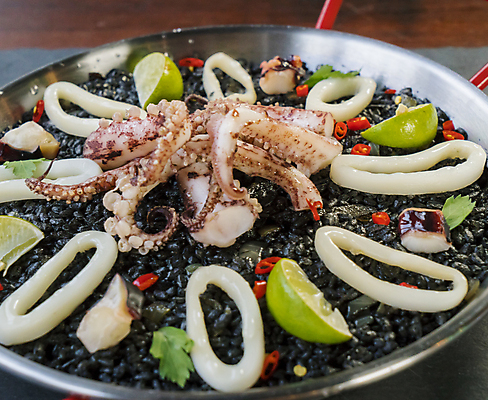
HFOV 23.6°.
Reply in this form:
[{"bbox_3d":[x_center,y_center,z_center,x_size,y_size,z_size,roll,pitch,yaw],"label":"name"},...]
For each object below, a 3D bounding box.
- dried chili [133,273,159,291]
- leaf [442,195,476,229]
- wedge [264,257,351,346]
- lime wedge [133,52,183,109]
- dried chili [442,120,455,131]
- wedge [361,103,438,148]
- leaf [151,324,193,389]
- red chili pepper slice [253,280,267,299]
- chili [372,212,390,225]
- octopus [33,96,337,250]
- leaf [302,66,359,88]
[{"bbox_3d":[-0.050,0.041,0.593,0.013,0.007,0.008,-23,41,-23],"label":"dried chili"},{"bbox_3d":[0.113,0.006,0.616,0.019,0.007,0.025,14,40,23],"label":"leaf"},{"bbox_3d":[0.031,0.047,0.553,0.026,0.029,0.049,-28,42,-28],"label":"wedge"},{"bbox_3d":[-0.053,-0.075,0.728,0.029,0.030,0.047,-10,37,-8],"label":"lime wedge"},{"bbox_3d":[0.121,-0.044,0.691,0.007,0.005,0.006,-4,37,0],"label":"dried chili"},{"bbox_3d":[0.091,-0.046,0.678,0.051,0.027,0.026,-20,39,-20],"label":"wedge"},{"bbox_3d":[-0.033,0.073,0.544,0.021,0.008,0.031,-12,37,-9],"label":"leaf"},{"bbox_3d":[0.008,0.045,0.583,0.008,0.007,0.009,-4,37,0],"label":"red chili pepper slice"},{"bbox_3d":[0.073,0.010,0.624,0.009,0.006,0.007,-4,37,0],"label":"chili"},{"bbox_3d":[-0.035,-0.017,0.640,0.178,0.043,0.095,-4,37,0],"label":"octopus"},{"bbox_3d":[0.054,-0.078,0.736,0.034,0.012,0.022,-4,37,0],"label":"leaf"}]

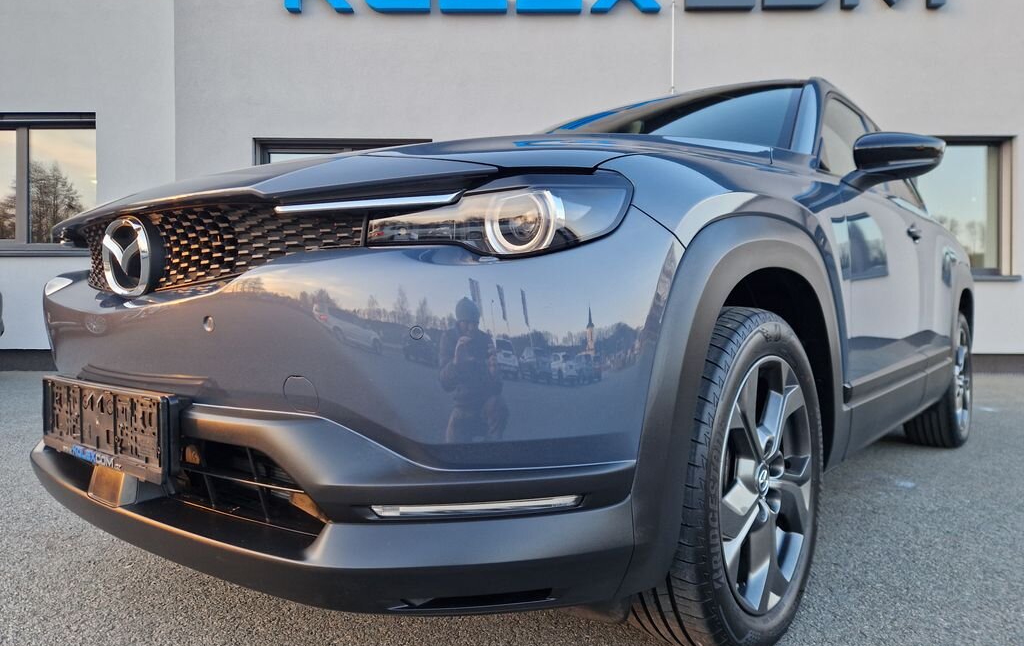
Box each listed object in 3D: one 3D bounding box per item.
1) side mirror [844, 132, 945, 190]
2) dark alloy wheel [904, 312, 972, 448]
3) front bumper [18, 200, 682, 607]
[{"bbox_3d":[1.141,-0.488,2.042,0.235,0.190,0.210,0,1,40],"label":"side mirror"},{"bbox_3d":[2.149,0.270,3.426,0.220,0.690,0.690,0,1,40],"label":"dark alloy wheel"},{"bbox_3d":[-0.556,0.134,1.453,1.770,0.660,0.610,0,1,40],"label":"front bumper"}]

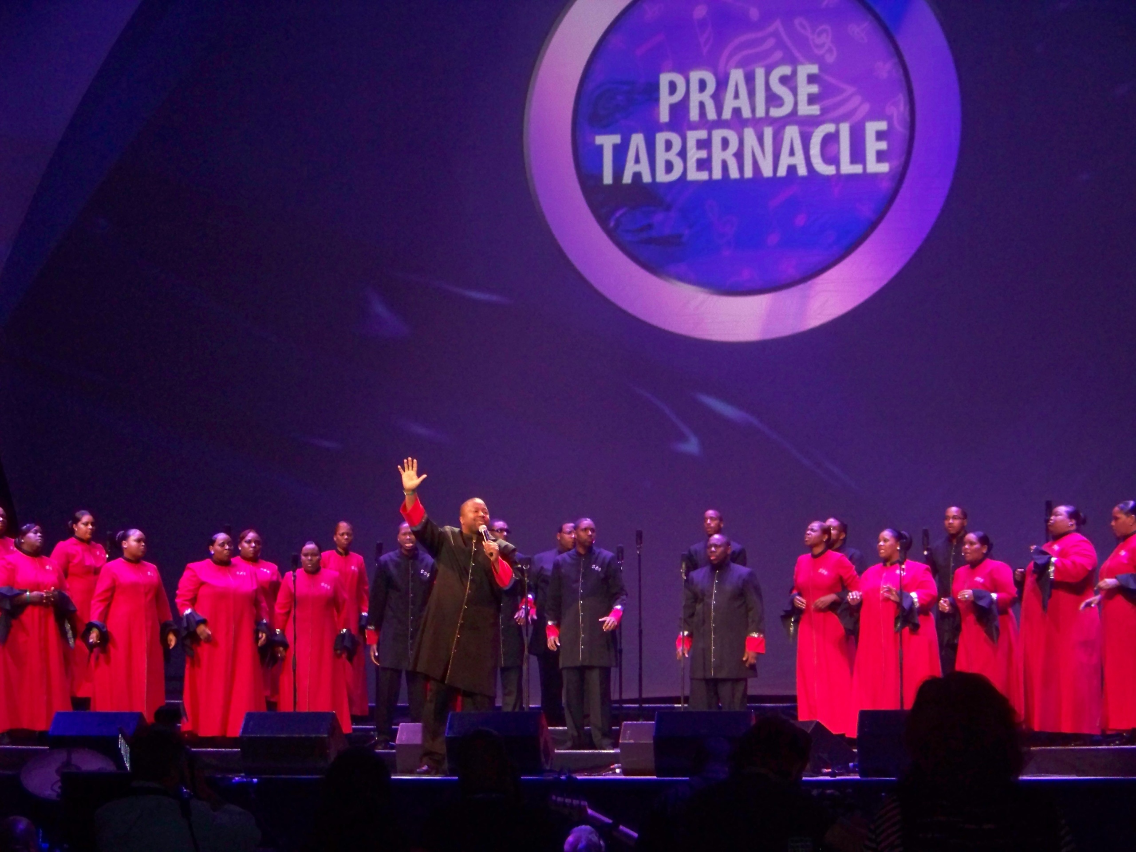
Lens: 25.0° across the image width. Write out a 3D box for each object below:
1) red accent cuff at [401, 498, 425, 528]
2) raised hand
[{"bbox_3d":[-0.992,0.553,16.350,0.150,0.140,0.145,-33,26,-5],"label":"red accent cuff"},{"bbox_3d":[-0.989,0.317,16.300,0.185,0.215,0.075,0,-7,-2],"label":"raised hand"}]

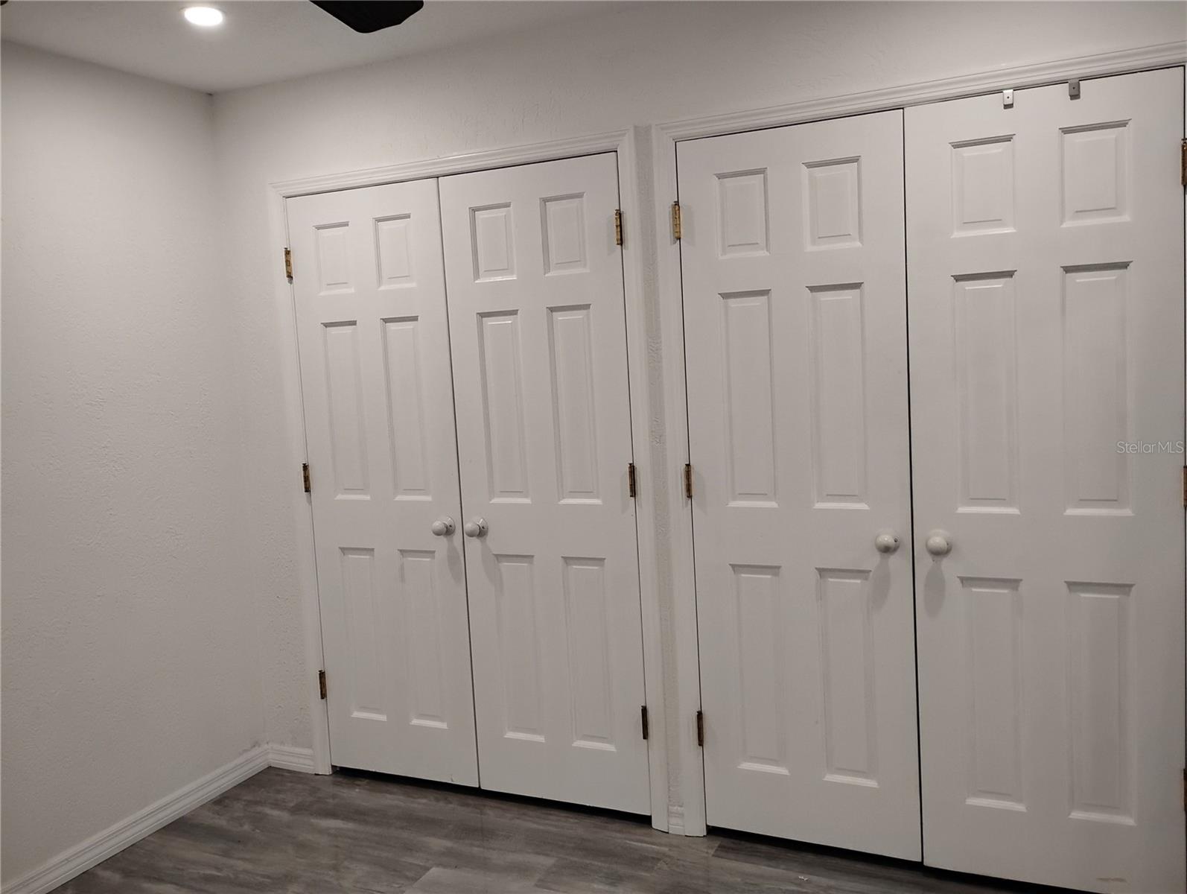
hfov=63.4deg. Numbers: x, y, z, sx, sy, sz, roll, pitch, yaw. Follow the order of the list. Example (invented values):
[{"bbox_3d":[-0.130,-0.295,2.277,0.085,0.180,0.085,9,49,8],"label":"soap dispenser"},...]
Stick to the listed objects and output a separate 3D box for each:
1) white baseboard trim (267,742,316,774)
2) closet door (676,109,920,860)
[{"bbox_3d":[-1.105,1.137,3.527,0.214,0.095,0.016,-1,6,25],"label":"white baseboard trim"},{"bbox_3d":[0.571,0.137,2.673,0.607,1.995,0.041,-1,6,25],"label":"closet door"}]

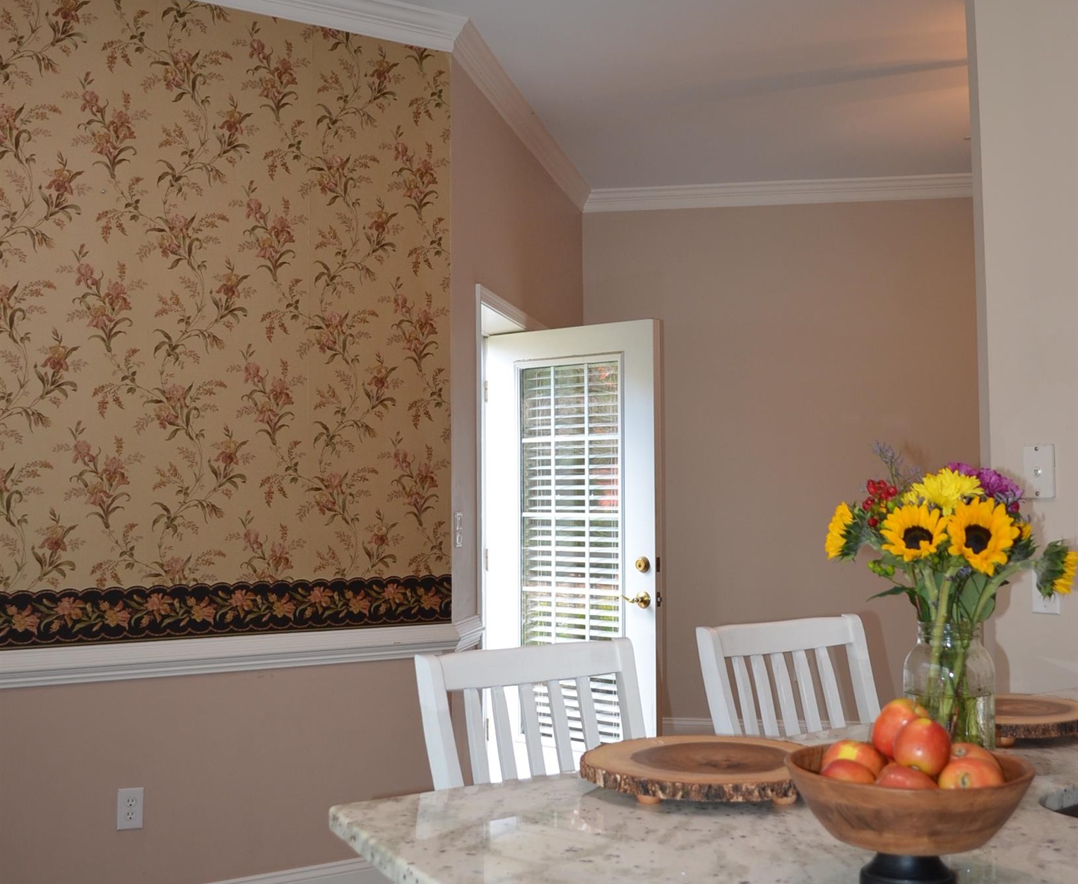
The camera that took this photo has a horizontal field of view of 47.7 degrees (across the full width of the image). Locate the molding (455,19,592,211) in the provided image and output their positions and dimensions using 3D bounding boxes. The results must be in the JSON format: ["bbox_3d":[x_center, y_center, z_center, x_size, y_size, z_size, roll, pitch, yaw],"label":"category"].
[{"bbox_3d":[-0.003,-1.389,5.570,0.070,0.115,2.622,-1,-3,12],"label":"molding"}]

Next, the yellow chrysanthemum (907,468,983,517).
[{"bbox_3d":[0.564,0.071,1.690,0.100,0.068,0.090,-1,-3,17],"label":"yellow chrysanthemum"}]

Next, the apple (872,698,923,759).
[{"bbox_3d":[0.397,0.315,1.335,0.066,0.066,0.066,-1,-3,17],"label":"apple"}]

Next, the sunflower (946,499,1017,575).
[{"bbox_3d":[0.602,0.129,1.660,0.092,0.100,0.045,0,-11,-2],"label":"sunflower"}]

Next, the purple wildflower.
[{"bbox_3d":[0.633,0.060,1.730,0.106,0.062,0.085,-1,-3,17],"label":"purple wildflower"}]

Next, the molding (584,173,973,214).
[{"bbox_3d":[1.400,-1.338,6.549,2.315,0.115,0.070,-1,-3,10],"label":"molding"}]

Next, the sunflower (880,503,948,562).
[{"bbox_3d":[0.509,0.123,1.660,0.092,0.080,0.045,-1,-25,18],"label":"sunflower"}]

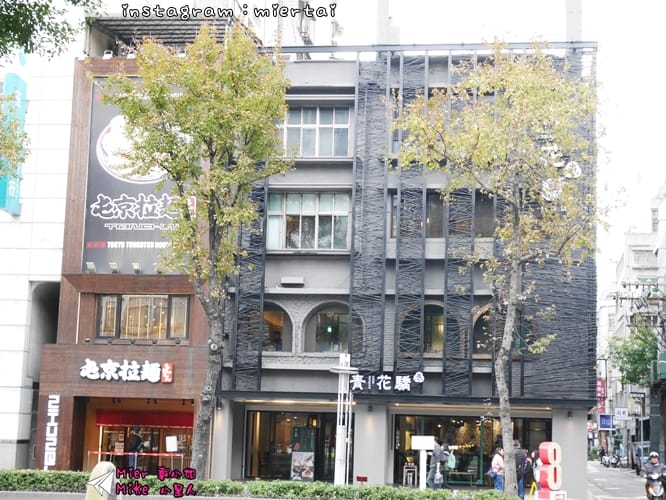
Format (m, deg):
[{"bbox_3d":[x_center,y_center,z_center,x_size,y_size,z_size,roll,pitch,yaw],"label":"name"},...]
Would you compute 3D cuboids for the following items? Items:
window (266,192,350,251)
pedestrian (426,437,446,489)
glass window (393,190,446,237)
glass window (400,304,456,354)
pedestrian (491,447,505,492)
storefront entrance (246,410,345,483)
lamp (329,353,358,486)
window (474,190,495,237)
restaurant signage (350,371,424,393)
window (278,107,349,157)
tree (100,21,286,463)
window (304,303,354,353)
[{"bbox_3d":[-0.865,-0.940,41.002,2.930,1.943,0.200,1,-9,8],"label":"window"},{"bbox_3d":[2.974,6.278,35.578,0.500,1.735,0.520,1,-9,8],"label":"pedestrian"},{"bbox_3d":[2.782,-1.169,40.549,1.744,1.572,0.200,1,-9,8],"label":"glass window"},{"bbox_3d":[3.033,2.531,39.218,1.860,1.658,0.200,1,-9,8],"label":"glass window"},{"bbox_3d":[4.684,6.363,35.025,0.420,1.504,0.460,1,-9,8],"label":"pedestrian"},{"bbox_3d":[-1.170,6.526,40.599,3.537,2.439,0.350,1,-9,8],"label":"storefront entrance"},{"bbox_3d":[0.264,4.885,34.429,0.780,3.981,0.780,1,-9,8],"label":"lamp"},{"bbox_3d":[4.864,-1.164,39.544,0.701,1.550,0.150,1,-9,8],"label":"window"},{"bbox_3d":[1.686,4.073,37.936,2.301,0.690,0.200,1,-9,8],"label":"restaurant signage"},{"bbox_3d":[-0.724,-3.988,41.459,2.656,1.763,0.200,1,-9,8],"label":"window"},{"bbox_3d":[-4.159,0.046,35.992,5.400,13.748,5.000,1,-9,8],"label":"tree"},{"bbox_3d":[-0.048,2.510,39.642,1.754,1.644,0.200,1,-9,8],"label":"window"}]

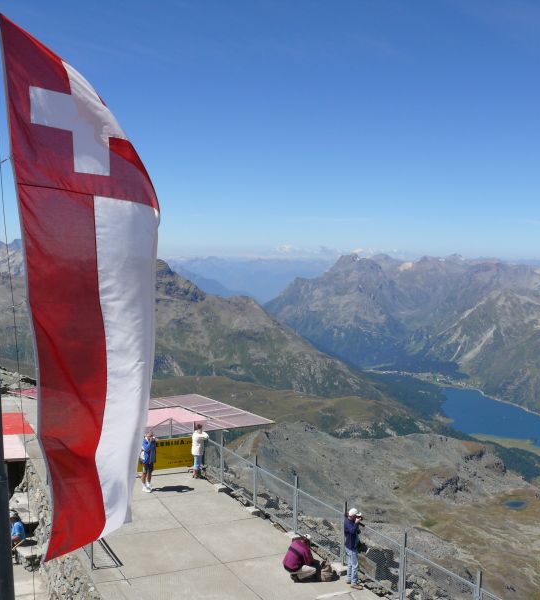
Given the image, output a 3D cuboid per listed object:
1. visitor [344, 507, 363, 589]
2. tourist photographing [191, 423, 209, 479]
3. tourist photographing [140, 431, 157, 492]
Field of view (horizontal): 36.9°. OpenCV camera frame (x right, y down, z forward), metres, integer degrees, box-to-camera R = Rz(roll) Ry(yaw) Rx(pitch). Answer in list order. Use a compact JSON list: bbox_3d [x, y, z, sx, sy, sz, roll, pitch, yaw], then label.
[{"bbox_3d":[1.790,5.216,17.094,0.430,1.730,0.500,0,4,-5],"label":"visitor"},{"bbox_3d":[-2.188,4.670,25.140,0.500,1.660,0.380,3,5,33],"label":"tourist photographing"},{"bbox_3d":[-3.534,4.714,23.682,0.500,1.740,0.430,-3,5,-43],"label":"tourist photographing"}]

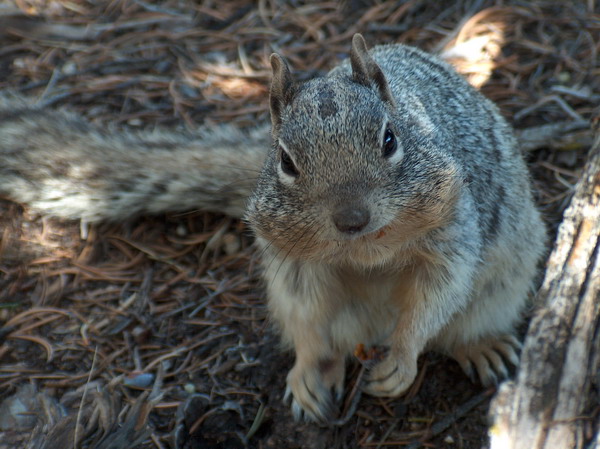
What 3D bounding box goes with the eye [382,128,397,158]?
[{"bbox_3d":[0.033,-0.030,1.020,0.005,0.011,0.010,12,43,29],"label":"eye"}]

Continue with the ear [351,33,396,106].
[{"bbox_3d":[0.027,-0.058,1.034,0.008,0.026,0.013,-14,21,37],"label":"ear"}]

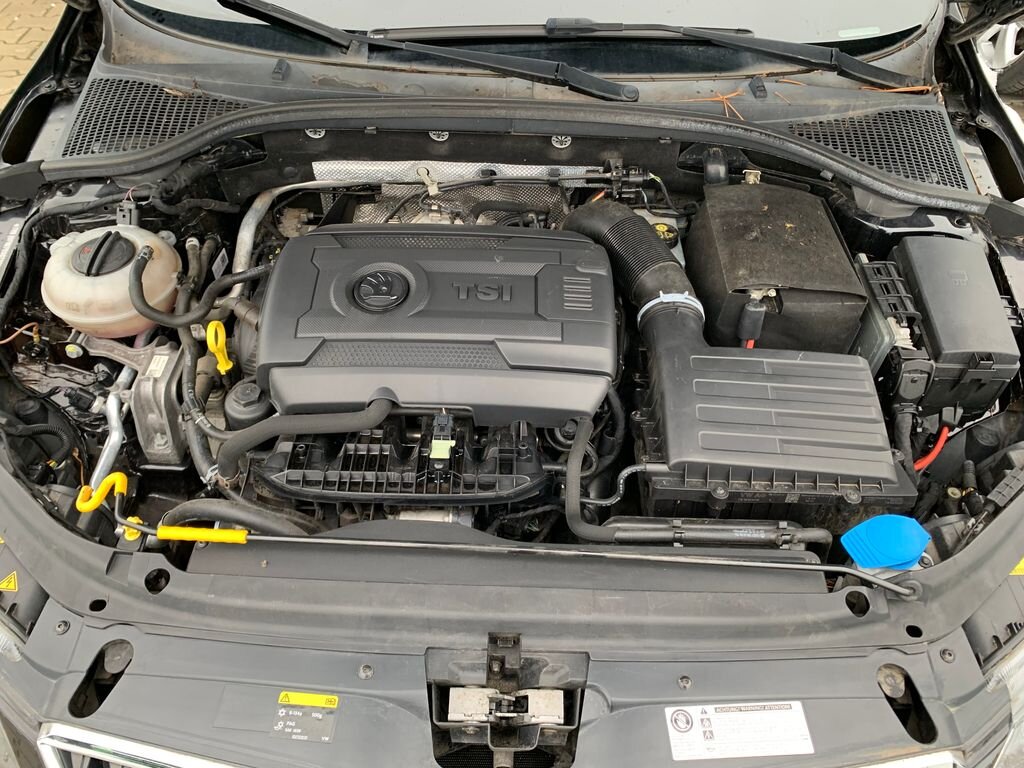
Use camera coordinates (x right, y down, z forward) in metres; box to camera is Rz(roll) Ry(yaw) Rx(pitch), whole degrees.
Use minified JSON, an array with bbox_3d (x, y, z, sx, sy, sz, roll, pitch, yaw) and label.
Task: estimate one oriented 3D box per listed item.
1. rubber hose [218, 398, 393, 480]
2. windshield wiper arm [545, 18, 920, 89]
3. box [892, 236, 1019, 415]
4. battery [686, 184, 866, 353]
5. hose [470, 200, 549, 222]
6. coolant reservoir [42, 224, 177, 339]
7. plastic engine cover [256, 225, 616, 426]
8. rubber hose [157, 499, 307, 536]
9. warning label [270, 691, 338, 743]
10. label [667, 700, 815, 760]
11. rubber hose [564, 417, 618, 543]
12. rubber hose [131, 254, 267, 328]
[{"bbox_3d":[-0.272,0.068,1.000,0.225,0.090,0.085,2,49,0],"label":"rubber hose"},{"bbox_3d":[0.333,-0.518,1.184,0.573,0.042,0.060,11,72,5],"label":"windshield wiper arm"},{"bbox_3d":[0.605,-0.088,1.088,0.130,0.130,0.220,2,49,0],"label":"box"},{"bbox_3d":[0.386,-0.141,1.189,0.186,0.195,0.250,2,46,0],"label":"battery"},{"bbox_3d":[-0.004,-0.287,1.270,0.128,0.030,0.030,2,49,0],"label":"hose"},{"bbox_3d":[-0.544,-0.149,1.055,0.185,0.145,0.180,2,46,0],"label":"coolant reservoir"},{"bbox_3d":[-0.091,-0.096,1.078,0.455,0.105,0.290,2,50,0],"label":"plastic engine cover"},{"bbox_3d":[-0.364,0.172,0.996,0.180,0.050,0.060,2,49,0],"label":"rubber hose"},{"bbox_3d":[-0.190,0.307,0.708,0.054,0.002,0.043,6,49,0],"label":"warning label"},{"bbox_3d":[0.232,0.354,0.786,0.143,0.002,0.050,-2,61,-3],"label":"label"},{"bbox_3d":[0.100,0.116,0.965,0.065,0.075,0.140,2,49,0],"label":"rubber hose"},{"bbox_3d":[-0.416,-0.142,1.036,0.172,0.088,0.105,2,46,0],"label":"rubber hose"}]

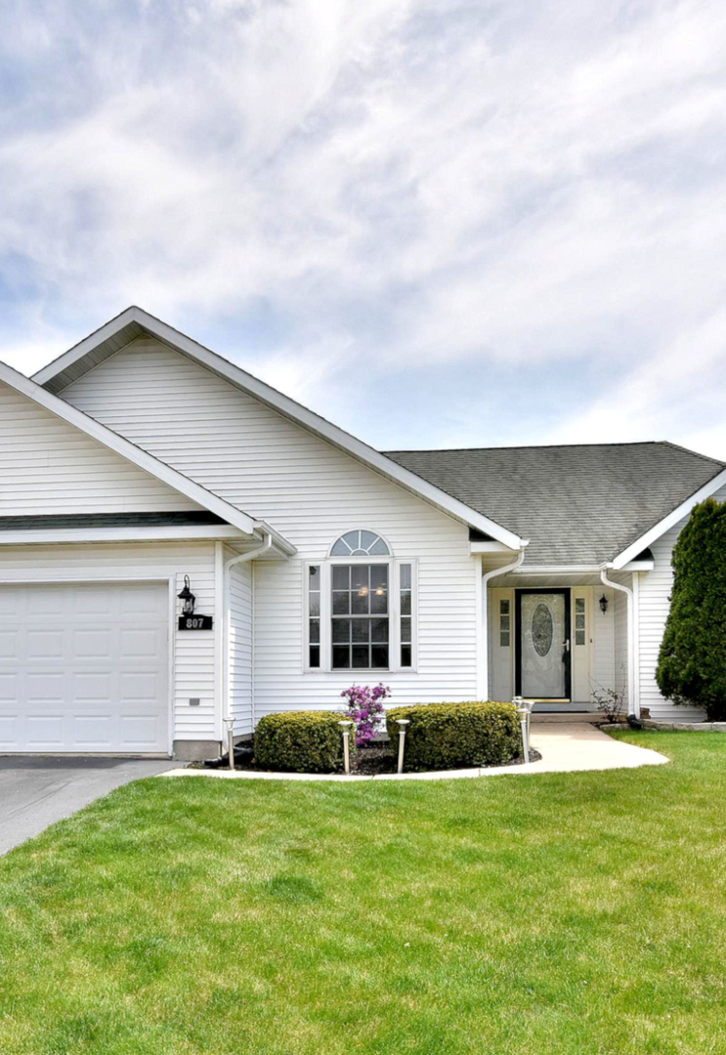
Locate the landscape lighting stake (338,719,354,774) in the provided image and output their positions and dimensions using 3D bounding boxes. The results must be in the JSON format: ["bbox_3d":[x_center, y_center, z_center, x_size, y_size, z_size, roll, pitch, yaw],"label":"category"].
[{"bbox_3d":[-0.184,2.340,8.880,0.165,0.580,0.165,0,-5,0],"label":"landscape lighting stake"}]

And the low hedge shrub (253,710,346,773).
[{"bbox_3d":[-0.685,2.446,9.550,1.120,0.600,0.980,-1,-5,3],"label":"low hedge shrub"}]

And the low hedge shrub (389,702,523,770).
[{"bbox_3d":[1.044,2.394,9.600,1.550,0.660,1.020,0,-5,-2],"label":"low hedge shrub"}]

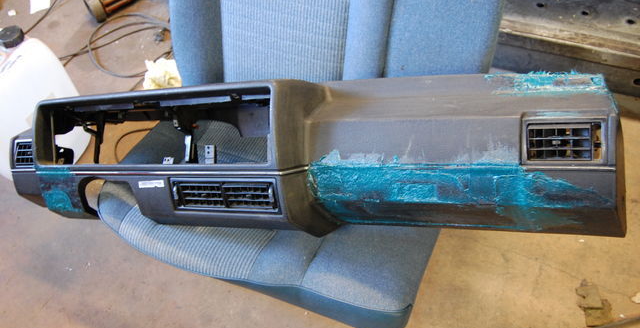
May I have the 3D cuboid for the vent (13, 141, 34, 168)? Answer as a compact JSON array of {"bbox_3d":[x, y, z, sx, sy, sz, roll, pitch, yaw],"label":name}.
[{"bbox_3d":[-0.694,-0.023,1.469,0.108,0.064,0.035,0,-6,27],"label":"vent"}]

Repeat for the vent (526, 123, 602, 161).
[{"bbox_3d":[0.370,-0.032,0.916,0.108,0.060,0.035,0,-6,27],"label":"vent"}]

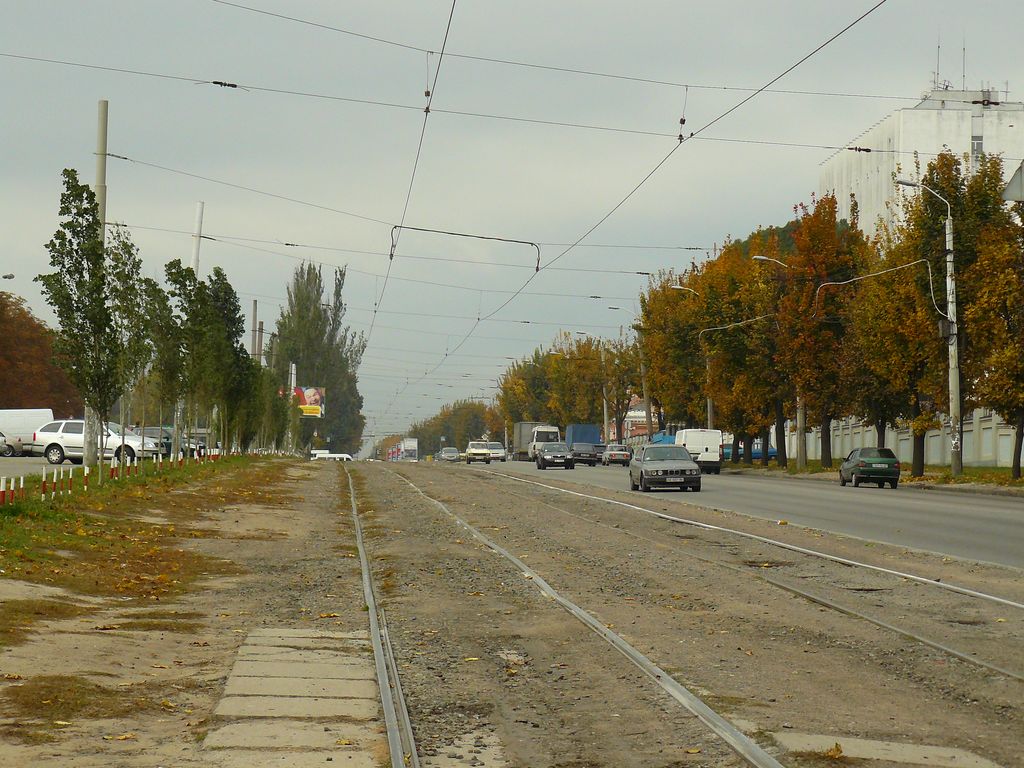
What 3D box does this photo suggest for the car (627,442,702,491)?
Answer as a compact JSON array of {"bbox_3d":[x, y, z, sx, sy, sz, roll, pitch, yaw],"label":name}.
[{"bbox_3d":[4.610,2.546,83.514,1.760,1.410,4.720,0,-1,-4],"label":"car"}]

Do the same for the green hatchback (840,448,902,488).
[{"bbox_3d":[12.520,2.937,96.814,1.670,1.410,4.000,0,-1,-4],"label":"green hatchback"}]

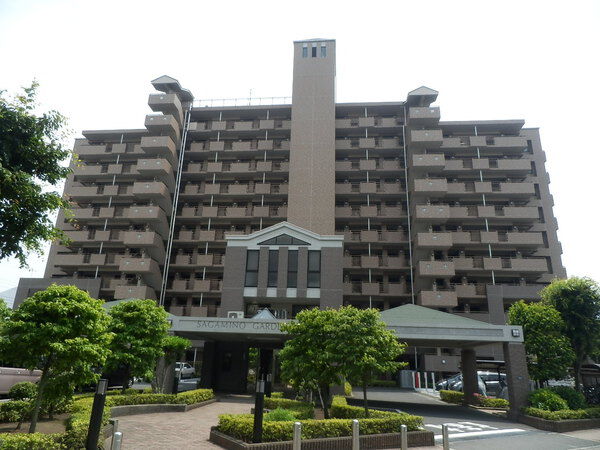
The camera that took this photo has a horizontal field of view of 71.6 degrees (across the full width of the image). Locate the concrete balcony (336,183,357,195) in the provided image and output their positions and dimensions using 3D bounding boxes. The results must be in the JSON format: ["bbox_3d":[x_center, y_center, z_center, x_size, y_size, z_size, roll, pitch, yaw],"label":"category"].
[{"bbox_3d":[4.985,-3.849,47.265,1.780,1.280,1.200,0,-18,5],"label":"concrete balcony"}]

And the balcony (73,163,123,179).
[{"bbox_3d":[-24.450,-6.427,50.966,6.200,1.300,1.300,0,-18,5],"label":"balcony"}]

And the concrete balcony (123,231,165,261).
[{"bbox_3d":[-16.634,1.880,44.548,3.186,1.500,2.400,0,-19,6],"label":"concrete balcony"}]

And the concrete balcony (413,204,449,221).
[{"bbox_3d":[13.098,-0.997,41.350,3.194,1.328,1.600,0,-19,5],"label":"concrete balcony"}]

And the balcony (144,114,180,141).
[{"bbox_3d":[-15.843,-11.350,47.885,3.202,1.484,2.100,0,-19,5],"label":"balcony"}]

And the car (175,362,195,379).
[{"bbox_3d":[-11.474,13.605,38.979,3.900,1.470,1.600,-9,-21,29],"label":"car"}]

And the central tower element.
[{"bbox_3d":[1.413,-4.186,46.059,4.980,40.400,3.800,0,-19,6],"label":"central tower element"}]

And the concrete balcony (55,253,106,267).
[{"bbox_3d":[-24.965,4.203,48.036,6.450,1.300,1.400,0,-19,6],"label":"concrete balcony"}]

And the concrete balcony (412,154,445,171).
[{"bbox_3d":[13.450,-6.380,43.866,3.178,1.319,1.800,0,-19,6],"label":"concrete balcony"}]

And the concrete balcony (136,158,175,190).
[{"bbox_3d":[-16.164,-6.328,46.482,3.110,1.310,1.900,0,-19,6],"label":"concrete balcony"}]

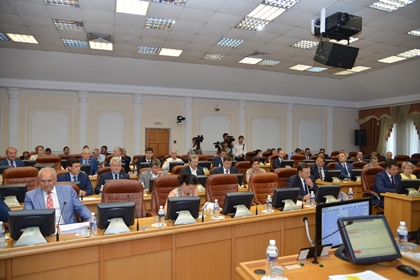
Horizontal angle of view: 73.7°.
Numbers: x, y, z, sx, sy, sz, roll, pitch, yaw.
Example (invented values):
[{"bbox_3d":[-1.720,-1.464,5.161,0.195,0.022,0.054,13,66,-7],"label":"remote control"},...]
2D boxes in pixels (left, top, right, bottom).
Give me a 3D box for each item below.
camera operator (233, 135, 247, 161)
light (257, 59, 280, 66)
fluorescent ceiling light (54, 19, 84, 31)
[{"bbox_3d":[1.020,0.735,9.450,0.520,1.740,0.360,0,0,-3],"label":"camera operator"},{"bbox_3d":[1.809,-2.342,8.522,0.600,0.070,0.600,1,0,-19],"label":"light"},{"bbox_3d":[-2.682,-2.176,5.364,0.600,0.090,0.600,0,0,-19],"label":"fluorescent ceiling light"}]

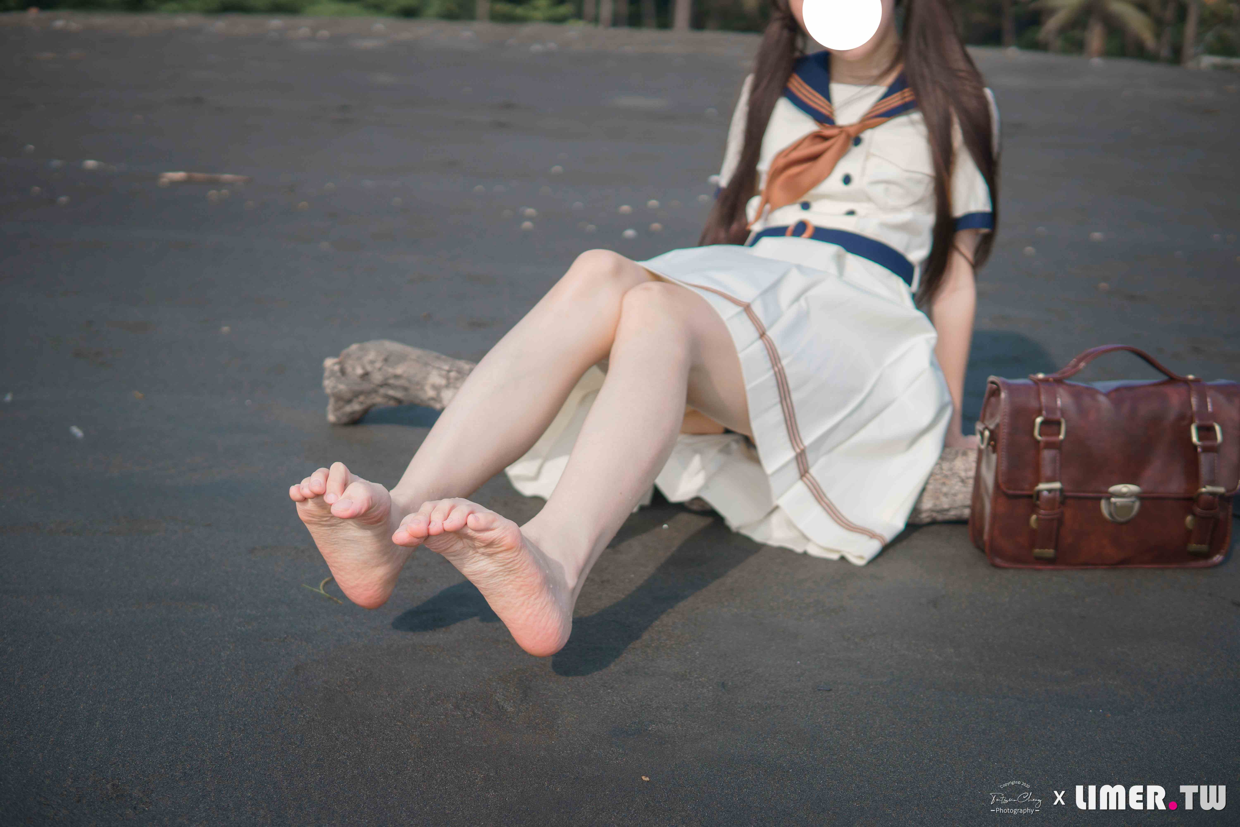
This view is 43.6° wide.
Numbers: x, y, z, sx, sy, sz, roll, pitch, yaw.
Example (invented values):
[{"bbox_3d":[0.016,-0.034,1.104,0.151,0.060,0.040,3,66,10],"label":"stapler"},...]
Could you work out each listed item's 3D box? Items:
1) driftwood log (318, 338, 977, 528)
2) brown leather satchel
[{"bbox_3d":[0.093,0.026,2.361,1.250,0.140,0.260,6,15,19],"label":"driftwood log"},{"bbox_3d":[0.638,0.052,2.031,0.330,0.280,0.110,1,10,-3],"label":"brown leather satchel"}]

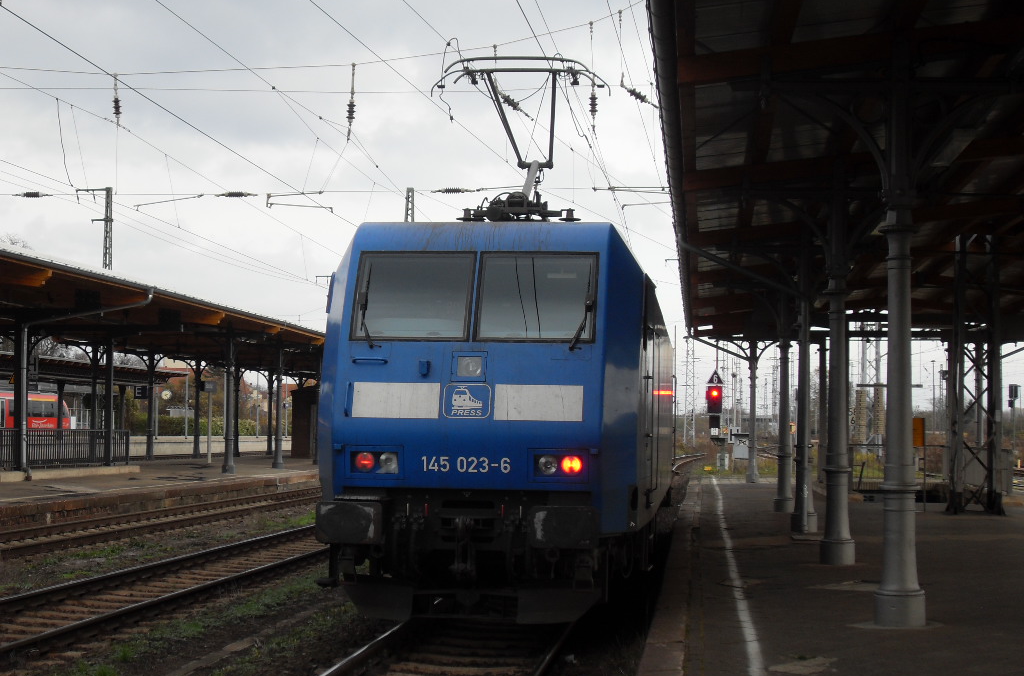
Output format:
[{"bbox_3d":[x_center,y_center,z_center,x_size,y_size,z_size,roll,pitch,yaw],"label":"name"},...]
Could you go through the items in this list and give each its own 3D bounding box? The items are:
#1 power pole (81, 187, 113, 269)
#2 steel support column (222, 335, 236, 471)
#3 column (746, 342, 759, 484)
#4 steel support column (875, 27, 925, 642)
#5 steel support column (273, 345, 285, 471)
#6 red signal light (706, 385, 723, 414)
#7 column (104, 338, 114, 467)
[{"bbox_3d":[-20.974,-0.748,87.644,1.700,13.700,0.600,0,-3,6],"label":"power pole"},{"bbox_3d":[-8.774,1.938,54.417,0.400,4.500,0.400,0,-3,6],"label":"steel support column"},{"bbox_3d":[7.110,2.022,51.516,0.380,4.450,0.380,0,-3,6],"label":"column"},{"bbox_3d":[3.063,-0.064,13.769,0.400,4.600,0.400,0,-3,6],"label":"steel support column"},{"bbox_3d":[-8.117,2.285,60.917,0.390,4.500,0.390,0,-3,6],"label":"steel support column"},{"bbox_3d":[8.491,2.585,73.000,0.640,1.200,0.400,0,-3,6],"label":"red signal light"},{"bbox_3d":[-11.139,1.745,48.393,0.240,3.600,0.240,0,-3,6],"label":"column"}]

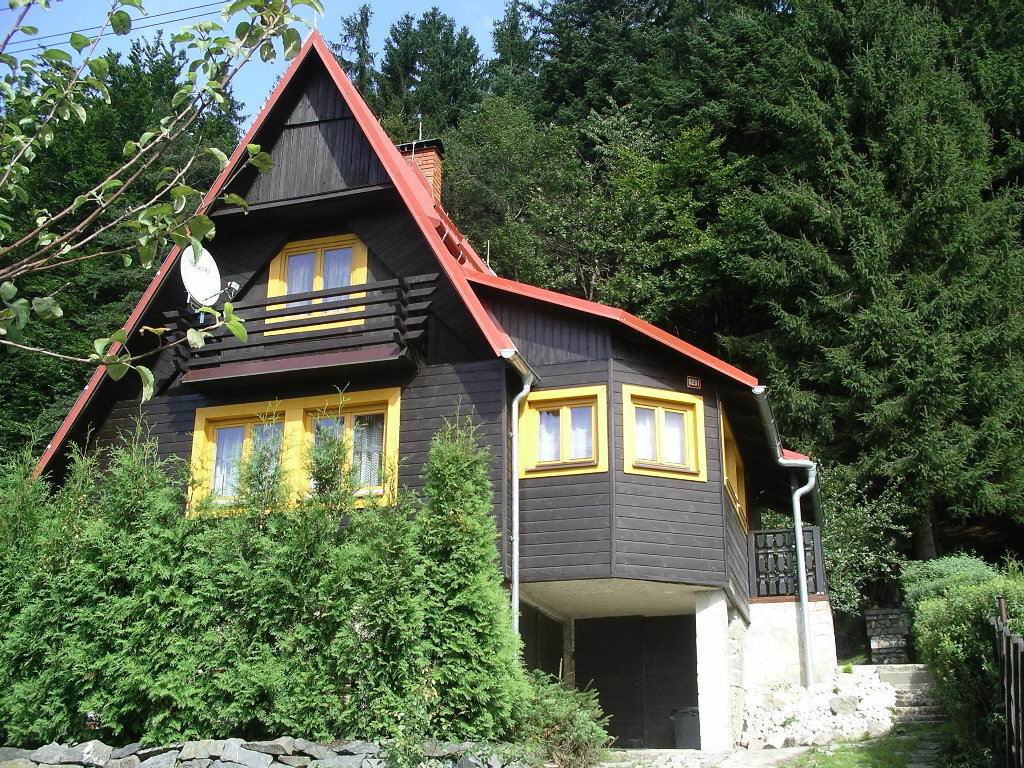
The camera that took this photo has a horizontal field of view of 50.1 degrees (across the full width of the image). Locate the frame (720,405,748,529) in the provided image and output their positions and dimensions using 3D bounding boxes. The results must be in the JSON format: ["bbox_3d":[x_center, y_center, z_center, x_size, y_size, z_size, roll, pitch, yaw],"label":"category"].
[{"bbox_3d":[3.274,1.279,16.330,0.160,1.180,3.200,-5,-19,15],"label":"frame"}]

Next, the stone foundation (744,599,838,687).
[{"bbox_3d":[4.502,4.217,17.582,1.300,1.349,1.300,-5,-19,17],"label":"stone foundation"}]

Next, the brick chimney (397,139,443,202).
[{"bbox_3d":[-1.536,-3.403,18.174,0.720,1.058,0.480,-5,-19,17],"label":"brick chimney"}]

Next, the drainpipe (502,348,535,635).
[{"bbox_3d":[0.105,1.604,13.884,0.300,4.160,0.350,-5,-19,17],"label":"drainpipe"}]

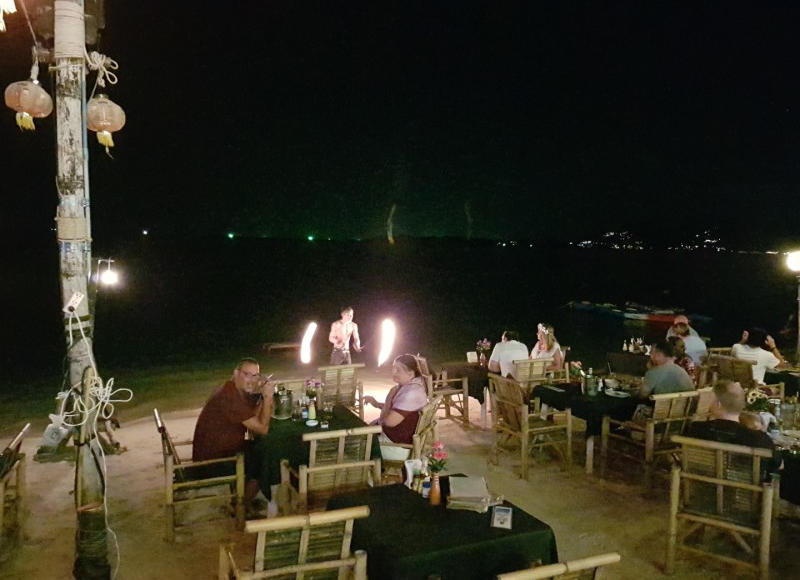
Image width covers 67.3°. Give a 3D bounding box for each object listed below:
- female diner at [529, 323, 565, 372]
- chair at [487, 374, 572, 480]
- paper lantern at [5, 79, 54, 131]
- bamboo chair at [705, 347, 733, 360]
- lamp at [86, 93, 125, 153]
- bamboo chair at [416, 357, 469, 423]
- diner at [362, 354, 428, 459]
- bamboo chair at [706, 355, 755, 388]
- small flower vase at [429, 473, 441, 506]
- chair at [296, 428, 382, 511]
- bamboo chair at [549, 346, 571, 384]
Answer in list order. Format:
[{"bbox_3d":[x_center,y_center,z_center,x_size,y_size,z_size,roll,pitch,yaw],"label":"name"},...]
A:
[{"bbox_3d":[2.065,1.083,8.493,0.750,1.240,0.500,-1,4,-28],"label":"female diner"},{"bbox_3d":[1.277,1.293,5.906,0.600,0.935,0.590,0,5,-22],"label":"chair"},{"bbox_3d":[-1.976,-0.988,3.200,0.260,0.290,0.260,10,4,-30],"label":"paper lantern"},{"bbox_3d":[4.417,1.256,8.197,0.590,0.935,0.600,0,5,-27],"label":"bamboo chair"},{"bbox_3d":[-1.666,-0.942,3.400,0.240,0.320,0.240,-1,4,-27],"label":"lamp"},{"bbox_3d":[0.472,1.278,7.755,0.630,0.900,0.570,-1,4,-25],"label":"bamboo chair"},{"bbox_3d":[-0.083,1.165,4.924,0.780,1.260,0.500,2,4,14],"label":"diner"},{"bbox_3d":[4.137,1.246,7.178,0.600,0.935,0.590,-1,5,-30],"label":"bamboo chair"},{"bbox_3d":[0.187,1.049,3.173,0.066,0.180,0.066,2,4,0],"label":"small flower vase"},{"bbox_3d":[-0.473,1.352,4.152,0.570,0.900,0.630,-1,4,-25],"label":"chair"},{"bbox_3d":[1.990,1.250,8.423,0.600,0.935,0.590,-1,5,-30],"label":"bamboo chair"}]

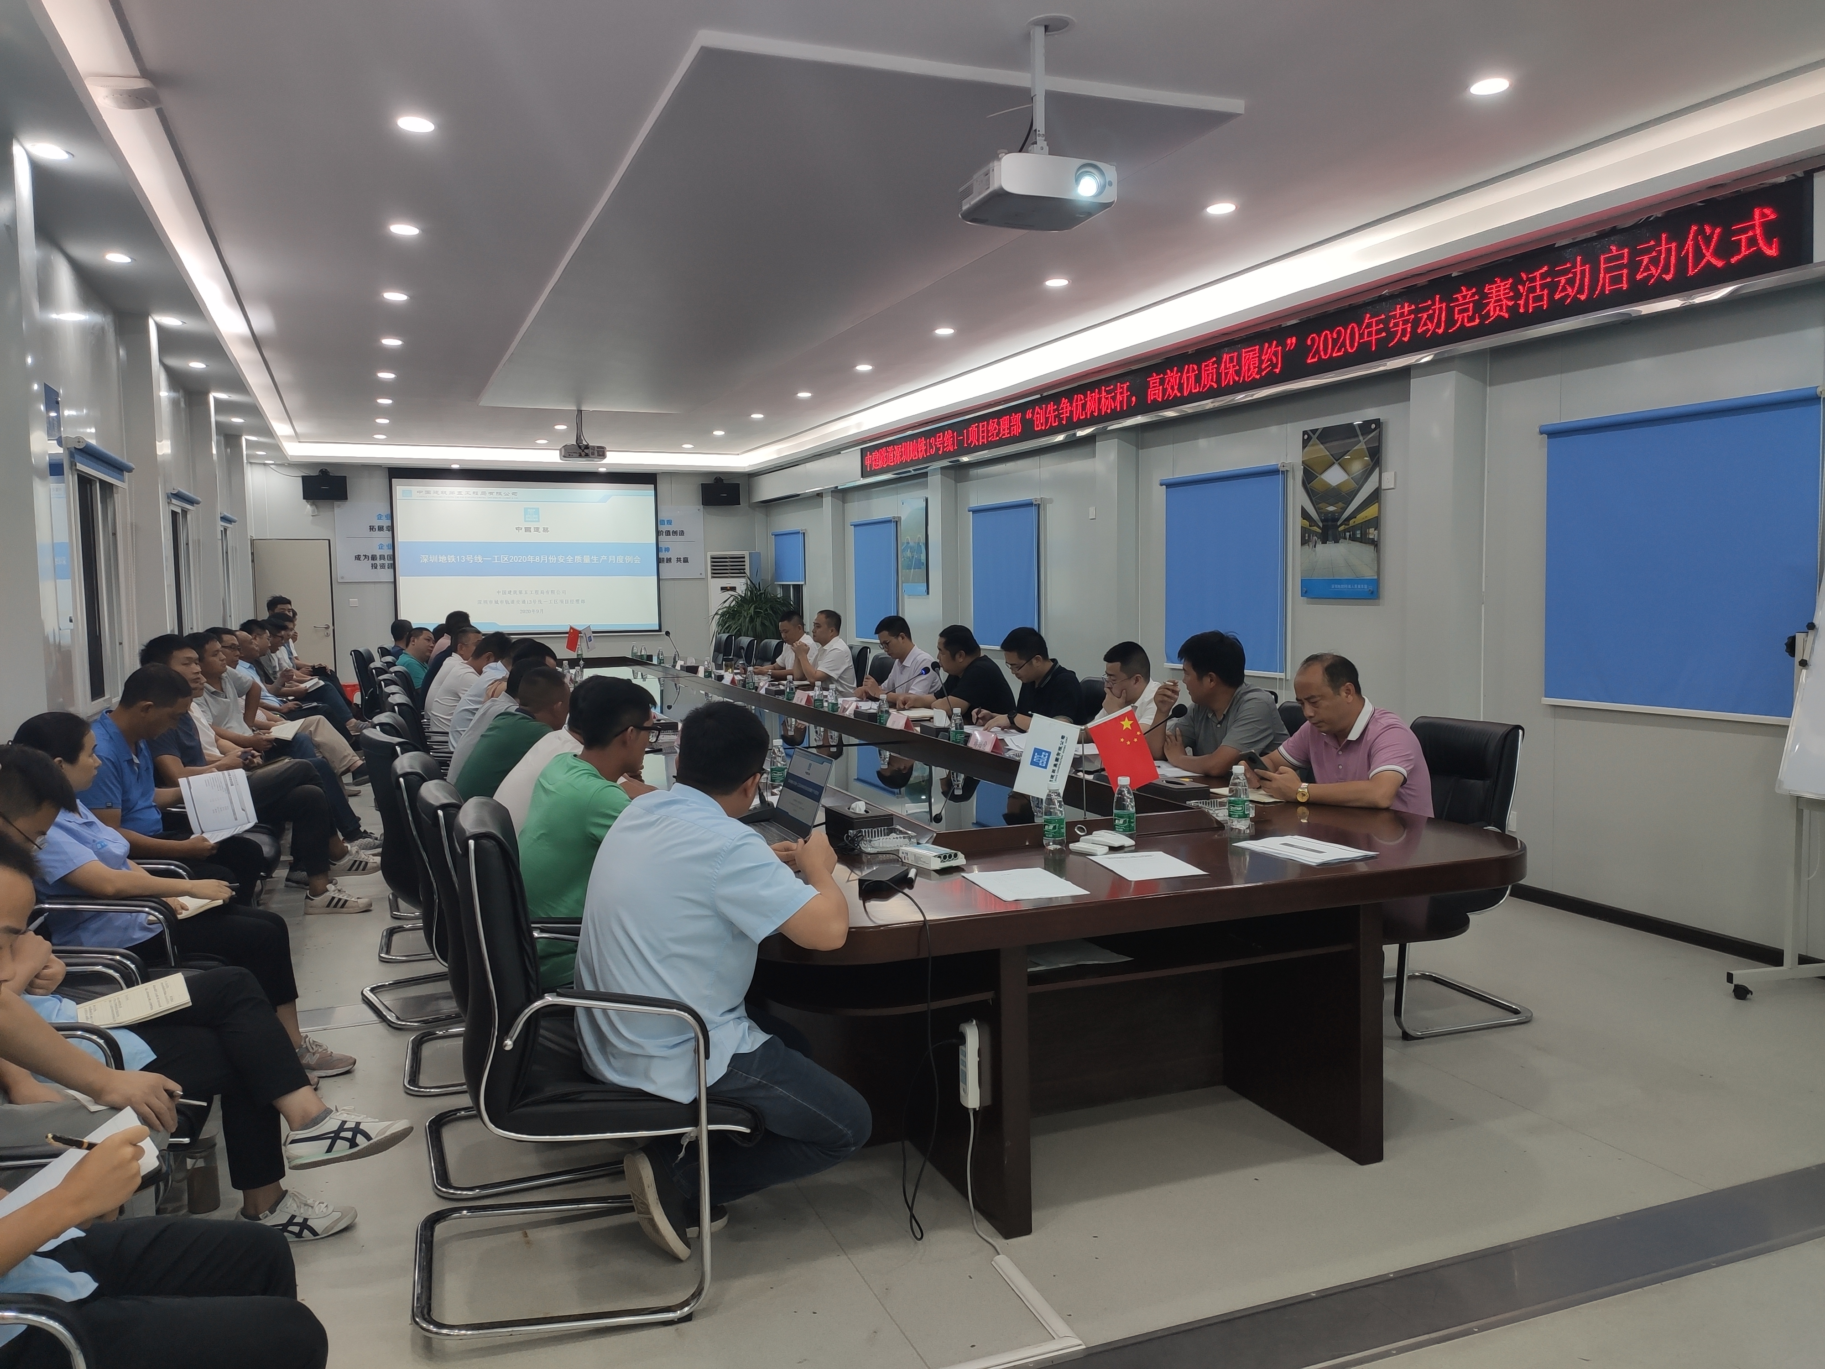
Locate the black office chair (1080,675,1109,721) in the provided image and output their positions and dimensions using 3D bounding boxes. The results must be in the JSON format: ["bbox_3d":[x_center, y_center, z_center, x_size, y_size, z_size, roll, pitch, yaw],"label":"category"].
[{"bbox_3d":[0.694,0.472,6.968,0.630,0.970,0.570,-2,4,-22],"label":"black office chair"}]

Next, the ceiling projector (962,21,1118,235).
[{"bbox_3d":[0.355,-1.607,3.930,0.350,0.510,0.290,-3,5,-22],"label":"ceiling projector"}]

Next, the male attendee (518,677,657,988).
[{"bbox_3d":[-0.739,0.594,3.815,0.720,1.250,0.520,-3,5,-27],"label":"male attendee"}]

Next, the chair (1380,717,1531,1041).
[{"bbox_3d":[1.665,0.621,4.682,0.630,0.970,0.570,-2,4,-22],"label":"chair"}]

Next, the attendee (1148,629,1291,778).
[{"bbox_3d":[1.145,0.433,5.321,0.780,1.270,0.560,-2,4,-22],"label":"attendee"}]

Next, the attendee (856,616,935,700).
[{"bbox_3d":[-0.111,0.216,8.500,0.700,1.290,0.540,-2,4,-17],"label":"attendee"}]

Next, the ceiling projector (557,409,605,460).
[{"bbox_3d":[-2.920,-2.197,12.066,0.390,0.440,0.320,-3,5,-22],"label":"ceiling projector"}]

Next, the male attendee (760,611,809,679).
[{"bbox_3d":[-0.975,0.079,10.573,0.700,1.280,0.520,-2,4,-17],"label":"male attendee"}]

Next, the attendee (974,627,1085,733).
[{"bbox_3d":[0.563,0.346,6.800,0.760,1.250,0.540,-2,4,-22],"label":"attendee"}]

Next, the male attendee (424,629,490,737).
[{"bbox_3d":[-2.868,0.235,9.122,0.740,1.240,0.520,-3,5,-22],"label":"male attendee"}]

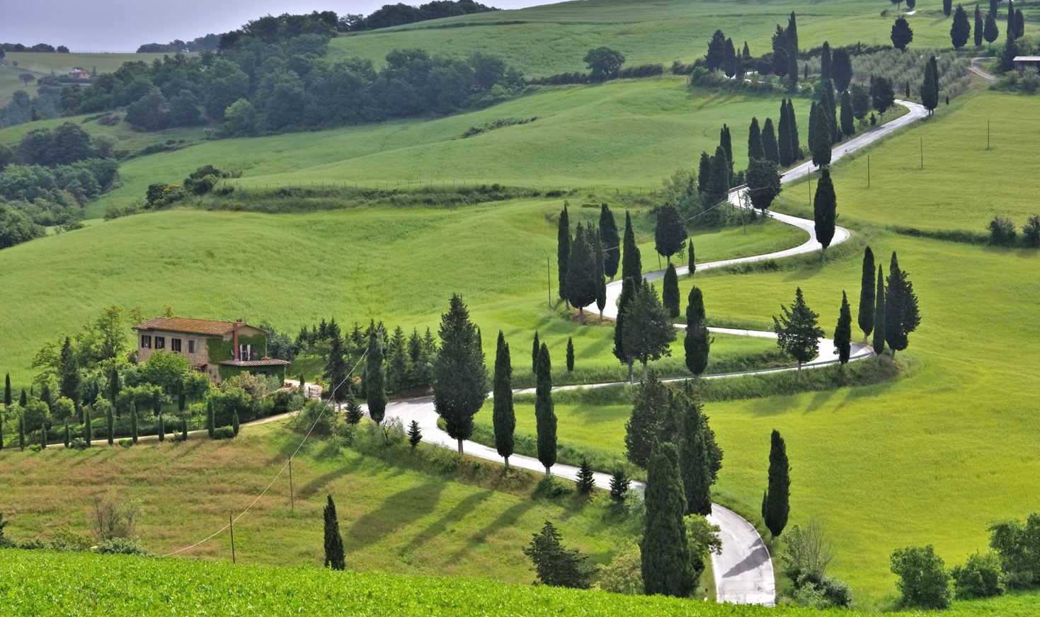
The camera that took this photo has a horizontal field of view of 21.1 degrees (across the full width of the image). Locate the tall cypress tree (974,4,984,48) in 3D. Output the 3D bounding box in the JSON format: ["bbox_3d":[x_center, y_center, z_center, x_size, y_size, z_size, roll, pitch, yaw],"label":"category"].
[{"bbox_3d":[136.231,-83.825,830.000,2.770,12.780,2.770,0,4,0],"label":"tall cypress tree"}]

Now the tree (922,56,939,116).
[{"bbox_3d":[99.704,-54.348,680.000,3.950,14.620,3.950,0,4,0],"label":"tree"}]

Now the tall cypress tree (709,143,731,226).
[{"bbox_3d":[32.610,-20.390,457.000,3.640,12.910,3.570,0,4,0],"label":"tall cypress tree"}]

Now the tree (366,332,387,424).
[{"bbox_3d":[-17.055,8.250,332.000,2.360,10.900,2.360,0,4,0],"label":"tree"}]

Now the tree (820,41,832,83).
[{"bbox_3d":[85.350,-68.460,780.000,3.170,12.240,3.170,0,4,0],"label":"tree"}]

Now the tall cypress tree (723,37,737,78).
[{"bbox_3d":[61.980,-74.090,825.000,3.970,12.470,3.970,0,4,0],"label":"tall cypress tree"}]

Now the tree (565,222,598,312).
[{"bbox_3d":[8.880,-5.610,402.000,4.790,13.320,4.410,0,4,0],"label":"tree"}]

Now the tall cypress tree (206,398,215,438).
[{"bbox_3d":[-35.990,12.700,325.000,1.040,4.630,1.040,0,4,0],"label":"tall cypress tree"}]

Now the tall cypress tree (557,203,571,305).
[{"bbox_3d":[6.450,-7.700,411.000,2.030,15.650,2.030,0,4,0],"label":"tall cypress tree"}]

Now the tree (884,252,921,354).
[{"bbox_3d":[49.500,-0.470,362.000,4.840,13.780,4.450,0,4,0],"label":"tree"}]

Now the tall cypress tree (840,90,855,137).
[{"bbox_3d":[71.942,-42.897,615.000,3.220,10.370,3.220,0,4,0],"label":"tall cypress tree"}]

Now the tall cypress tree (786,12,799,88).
[{"bbox_3d":[71.560,-67.822,735.000,3.630,20.720,3.630,0,4,0],"label":"tall cypress tree"}]

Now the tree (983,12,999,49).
[{"bbox_3d":[144.970,-85.360,860.000,4.510,11.750,4.510,0,4,0],"label":"tree"}]

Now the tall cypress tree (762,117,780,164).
[{"bbox_3d":[54.960,-36.280,612.000,4.090,11.030,4.090,0,4,0],"label":"tall cypress tree"}]

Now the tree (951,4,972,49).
[{"bbox_3d":[141.240,-90.130,895.000,6.500,14.830,6.500,0,4,0],"label":"tree"}]

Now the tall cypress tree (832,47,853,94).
[{"bbox_3d":[70.520,-52.200,612.000,4.530,10.160,4.440,0,4,0],"label":"tall cypress tree"}]

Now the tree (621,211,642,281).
[{"bbox_3d":[16.464,-8.382,412.000,3.110,11.970,3.110,0,4,0],"label":"tree"}]

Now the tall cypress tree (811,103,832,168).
[{"bbox_3d":[62.780,-35.920,583.000,4.270,13.890,4.270,0,4,0],"label":"tall cypress tree"}]

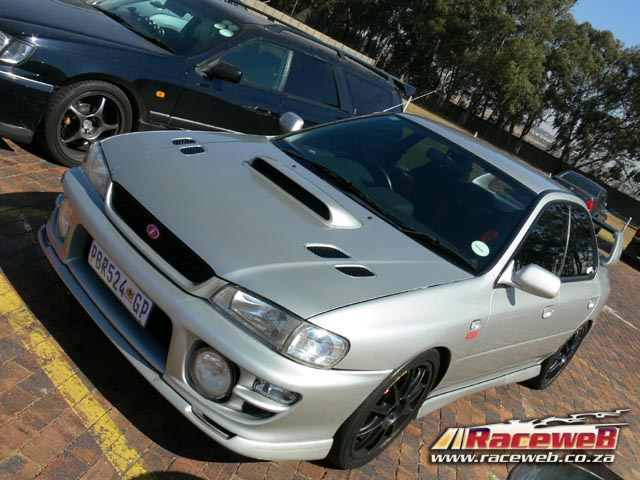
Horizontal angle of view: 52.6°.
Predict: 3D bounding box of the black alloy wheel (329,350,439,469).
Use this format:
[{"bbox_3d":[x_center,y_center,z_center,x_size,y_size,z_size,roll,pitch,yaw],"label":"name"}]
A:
[{"bbox_3d":[0.212,0.650,2.744,0.618,0.618,0.210,8,24,-49],"label":"black alloy wheel"}]

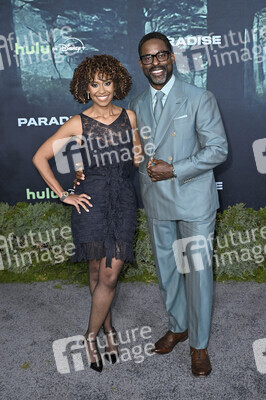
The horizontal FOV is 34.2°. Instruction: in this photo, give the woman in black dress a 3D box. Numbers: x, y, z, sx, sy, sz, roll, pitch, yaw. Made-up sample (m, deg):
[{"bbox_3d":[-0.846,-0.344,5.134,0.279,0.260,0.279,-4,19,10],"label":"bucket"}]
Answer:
[{"bbox_3d":[-0.255,0.084,2.531,0.690,1.750,0.420,-4,8,-14],"label":"woman in black dress"}]

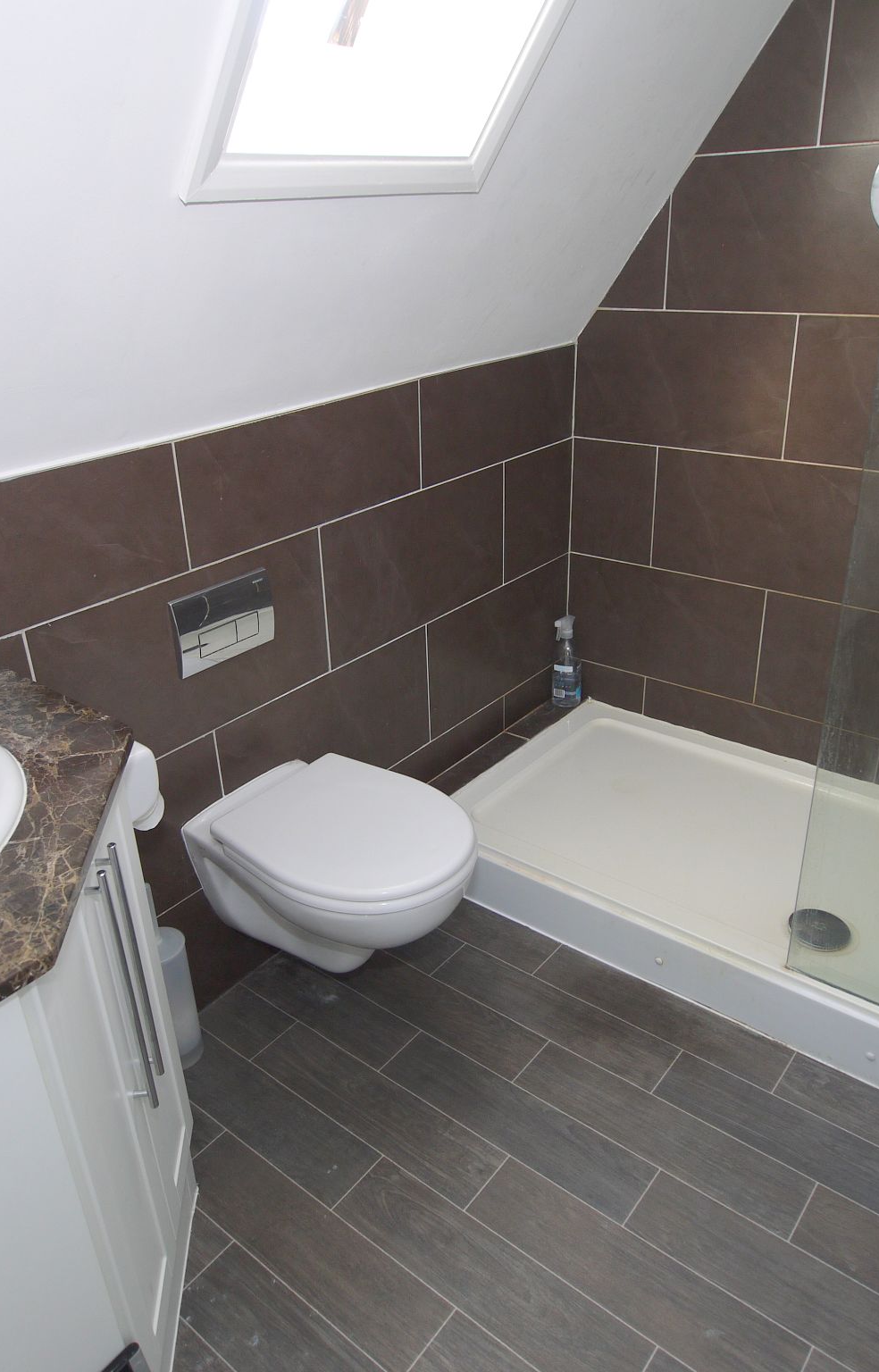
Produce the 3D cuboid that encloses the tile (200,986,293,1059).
[{"bbox_3d":[-0.372,0.647,1.827,0.163,0.012,0.118,17,32,35],"label":"tile"}]

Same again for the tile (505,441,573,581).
[{"bbox_3d":[0.243,-0.438,2.362,0.012,0.298,0.302,17,32,35],"label":"tile"}]

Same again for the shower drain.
[{"bbox_3d":[0.729,0.473,1.827,0.113,0.015,0.113,-2,26,1],"label":"shower drain"}]

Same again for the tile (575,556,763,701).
[{"bbox_3d":[0.567,-0.157,2.450,0.532,0.298,0.012,17,32,35],"label":"tile"}]

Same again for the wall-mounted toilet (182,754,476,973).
[{"bbox_3d":[-0.155,0.398,1.746,0.515,0.370,0.352,18,33,35],"label":"wall-mounted toilet"}]

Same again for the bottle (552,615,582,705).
[{"bbox_3d":[0.352,-0.072,2.598,0.093,0.257,0.060,-17,30,-27],"label":"bottle"}]

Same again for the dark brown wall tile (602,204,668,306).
[{"bbox_3d":[0.439,-0.970,2.138,0.165,0.230,0.012,17,32,35],"label":"dark brown wall tile"}]

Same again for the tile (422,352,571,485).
[{"bbox_3d":[0.145,-0.623,2.163,0.010,0.221,0.596,18,33,35],"label":"tile"}]

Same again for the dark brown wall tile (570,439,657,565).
[{"bbox_3d":[0.439,-0.465,2.403,0.232,0.298,0.012,17,32,35],"label":"dark brown wall tile"}]

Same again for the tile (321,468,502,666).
[{"bbox_3d":[-0.038,-0.273,2.046,0.012,0.298,0.598,17,32,35],"label":"tile"}]

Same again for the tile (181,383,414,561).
[{"bbox_3d":[-0.231,-0.401,1.751,0.010,0.213,0.599,18,33,35],"label":"tile"}]

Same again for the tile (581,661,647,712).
[{"bbox_3d":[0.464,-0.005,2.643,0.240,0.116,0.010,18,33,35],"label":"tile"}]

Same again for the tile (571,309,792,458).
[{"bbox_3d":[0.547,-0.701,2.198,0.534,0.300,0.010,18,33,35],"label":"tile"}]

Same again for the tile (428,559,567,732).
[{"bbox_3d":[0.163,-0.113,2.409,0.010,0.300,0.607,18,33,35],"label":"tile"}]

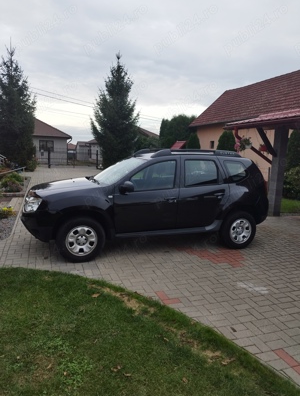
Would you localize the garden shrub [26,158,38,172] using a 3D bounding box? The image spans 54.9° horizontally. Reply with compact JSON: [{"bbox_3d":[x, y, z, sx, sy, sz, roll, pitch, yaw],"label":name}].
[{"bbox_3d":[-8.353,-2.317,20.570,0.900,0.983,0.900,2,8,0],"label":"garden shrub"}]

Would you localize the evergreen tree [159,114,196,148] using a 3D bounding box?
[{"bbox_3d":[2.204,-4.425,24.361,3.200,5.077,2.800,2,8,0],"label":"evergreen tree"}]

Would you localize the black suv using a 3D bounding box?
[{"bbox_3d":[0.025,-0.045,5.275,4.310,1.690,1.900,-1,9,-19],"label":"black suv"}]

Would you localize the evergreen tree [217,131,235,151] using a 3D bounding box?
[{"bbox_3d":[4.002,-2.107,15.717,1.020,3.061,1.020,2,8,0],"label":"evergreen tree"}]

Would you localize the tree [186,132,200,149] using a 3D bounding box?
[{"bbox_3d":[2.586,-2.447,17.718,0.950,3.074,0.950,2,8,0],"label":"tree"}]

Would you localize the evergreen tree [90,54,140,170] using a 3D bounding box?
[{"bbox_3d":[-2.699,-6.476,22.661,3.700,9.307,3.600,2,8,0],"label":"evergreen tree"}]

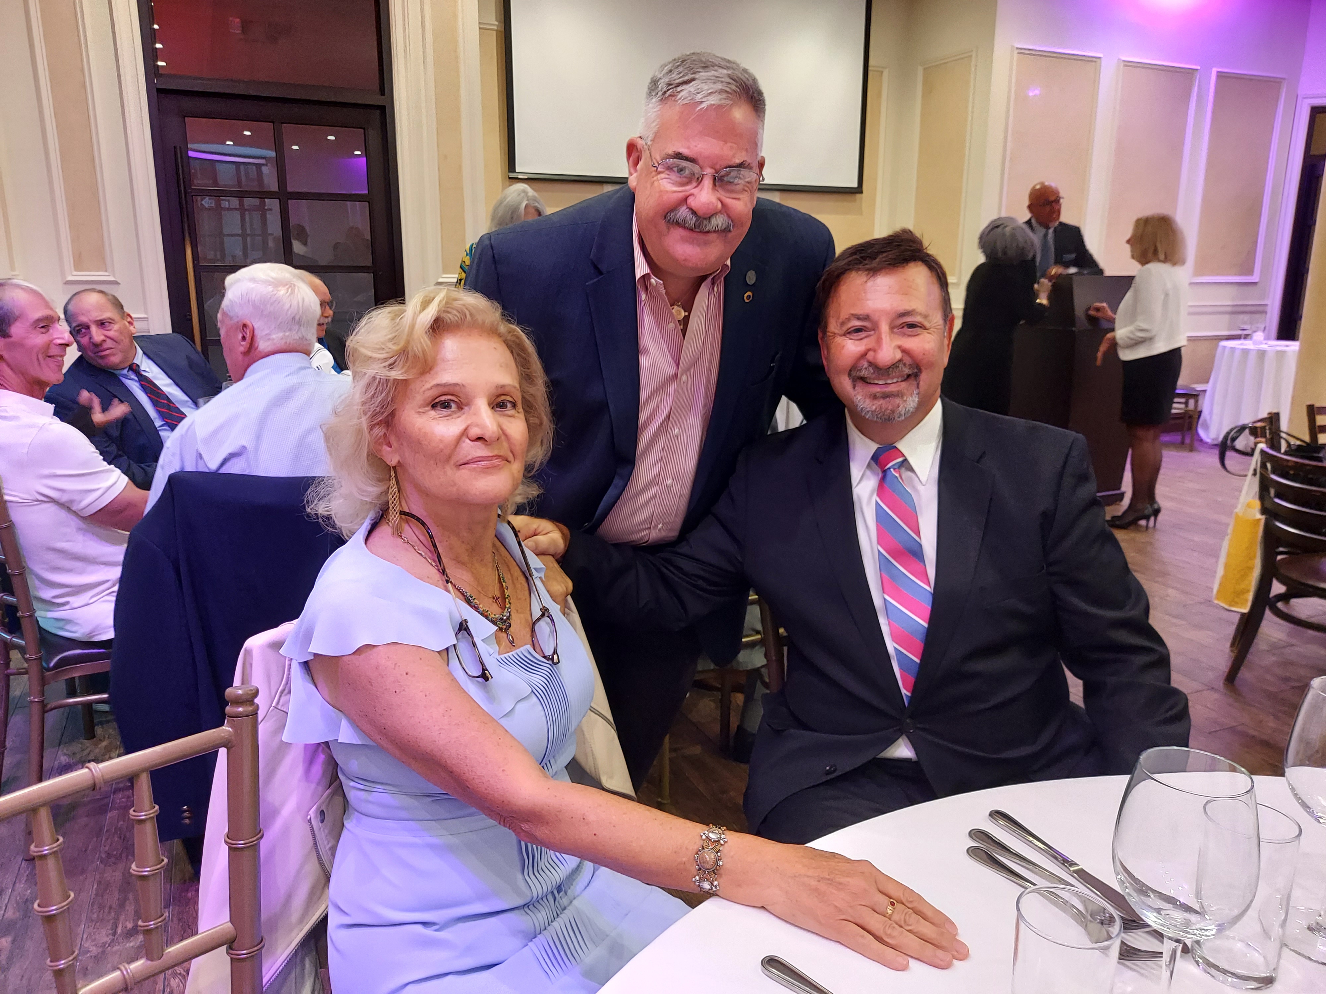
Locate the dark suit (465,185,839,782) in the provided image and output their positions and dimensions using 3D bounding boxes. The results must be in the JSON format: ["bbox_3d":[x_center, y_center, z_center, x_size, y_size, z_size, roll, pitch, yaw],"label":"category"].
[{"bbox_3d":[-0.021,0.202,1.637,0.580,1.390,0.600,-1,13,-4],"label":"dark suit"}]

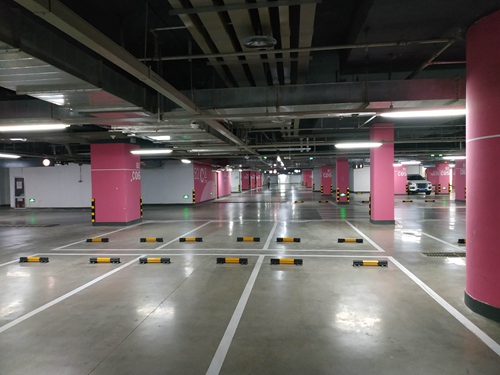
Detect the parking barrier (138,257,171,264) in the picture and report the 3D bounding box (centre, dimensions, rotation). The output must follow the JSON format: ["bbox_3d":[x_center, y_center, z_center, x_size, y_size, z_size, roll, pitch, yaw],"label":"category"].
[{"bbox_3d":[-1.768,1.365,6.508,0.560,0.097,0.110,-1,1,8],"label":"parking barrier"}]

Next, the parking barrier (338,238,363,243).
[{"bbox_3d":[2.426,1.271,8.373,0.580,0.105,0.150,-1,1,8],"label":"parking barrier"}]

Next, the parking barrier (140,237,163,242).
[{"bbox_3d":[-2.476,1.325,8.818,0.560,0.097,0.110,-1,1,8],"label":"parking barrier"}]

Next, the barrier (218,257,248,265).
[{"bbox_3d":[-0.315,1.369,6.465,0.580,0.105,0.150,-1,1,8],"label":"barrier"}]

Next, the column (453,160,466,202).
[{"bbox_3d":[12.114,-0.390,19.162,0.839,2.550,1.086,-1,1,8],"label":"column"}]

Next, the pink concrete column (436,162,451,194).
[{"bbox_3d":[15.852,-0.717,28.448,0.849,2.650,0.839,-1,1,8],"label":"pink concrete column"}]

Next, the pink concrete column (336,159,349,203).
[{"bbox_3d":[5.584,-0.386,20.770,0.661,2.750,0.691,-1,1,8],"label":"pink concrete column"}]

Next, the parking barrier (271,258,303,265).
[{"bbox_3d":[0.650,1.317,6.178,0.560,0.097,0.110,-1,1,8],"label":"parking barrier"}]

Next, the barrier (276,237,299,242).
[{"bbox_3d":[0.963,1.297,8.606,0.580,0.105,0.150,-1,1,8],"label":"barrier"}]

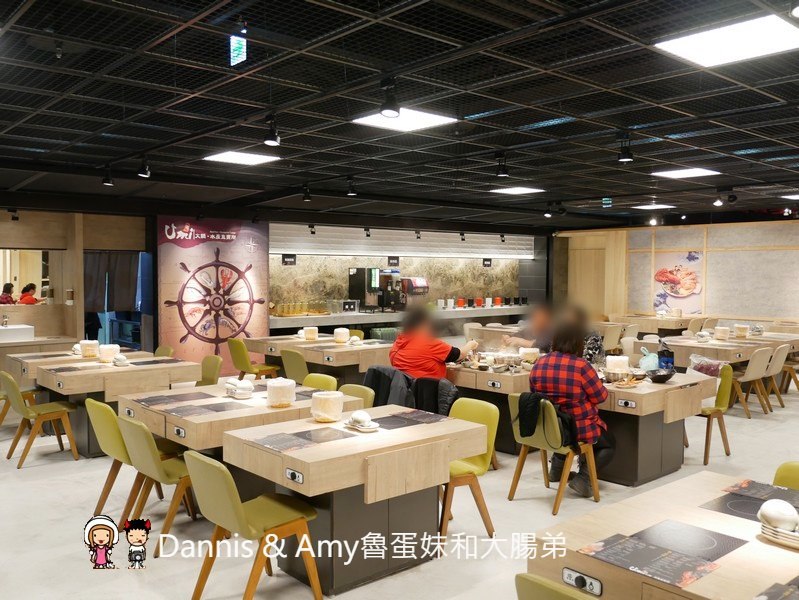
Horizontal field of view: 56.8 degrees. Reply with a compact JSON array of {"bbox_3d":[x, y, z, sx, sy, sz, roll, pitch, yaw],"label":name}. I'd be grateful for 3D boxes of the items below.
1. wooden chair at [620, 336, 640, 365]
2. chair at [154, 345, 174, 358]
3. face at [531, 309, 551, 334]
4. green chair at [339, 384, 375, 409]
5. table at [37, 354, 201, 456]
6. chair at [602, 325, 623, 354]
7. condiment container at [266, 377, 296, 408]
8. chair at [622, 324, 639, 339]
[{"bbox_3d":[3.139,0.871,9.351,0.450,0.790,0.540,-2,3,-42],"label":"wooden chair"},{"bbox_3d":[-2.872,0.925,8.340,0.530,0.770,0.460,-2,3,-42],"label":"chair"},{"bbox_3d":[1.492,0.200,7.776,0.200,0.250,0.170,-2,3,-41],"label":"face"},{"bbox_3d":[-0.501,1.026,5.235,0.540,0.790,0.450,-2,3,-42],"label":"green chair"},{"bbox_3d":[-2.577,0.986,6.887,1.250,0.750,0.830,-2,3,-42],"label":"table"},{"bbox_3d":[3.129,0.780,11.559,0.450,0.790,0.540,-2,3,-42],"label":"chair"},{"bbox_3d":[-0.765,0.605,4.801,0.180,0.166,0.180,0,2,0],"label":"condiment container"},{"bbox_3d":[3.553,0.766,11.940,0.450,0.790,0.540,-2,3,-42],"label":"chair"}]

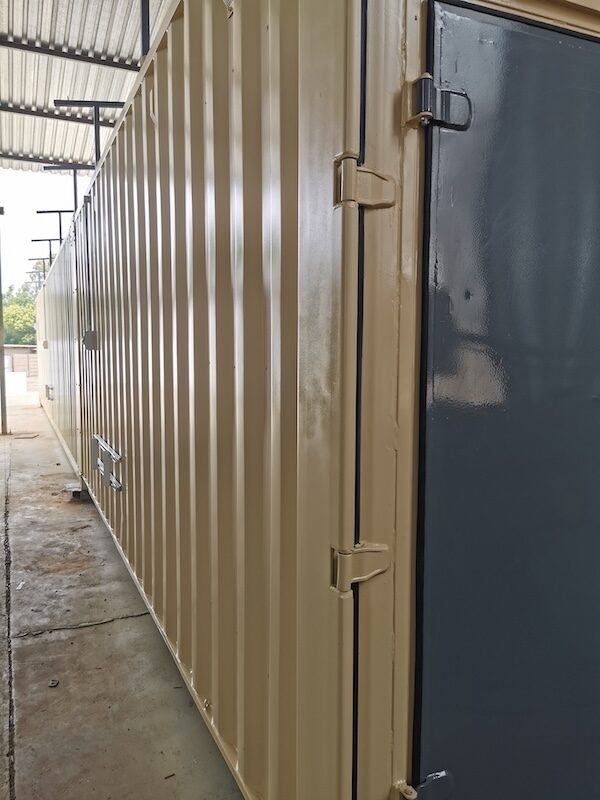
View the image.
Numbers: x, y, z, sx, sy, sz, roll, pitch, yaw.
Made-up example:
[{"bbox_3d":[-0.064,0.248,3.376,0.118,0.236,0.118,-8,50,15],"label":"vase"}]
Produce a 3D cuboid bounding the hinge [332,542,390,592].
[{"bbox_3d":[0.140,0.369,1.388,0.140,0.095,0.045,-2,5,-24],"label":"hinge"}]

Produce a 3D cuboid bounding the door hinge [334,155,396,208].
[{"bbox_3d":[0.144,-0.453,1.321,0.142,0.099,0.045,-2,5,-24],"label":"door hinge"}]

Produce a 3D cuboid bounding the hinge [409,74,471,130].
[{"bbox_3d":[0.313,-0.649,1.366,0.158,0.095,0.055,-2,5,-24],"label":"hinge"}]

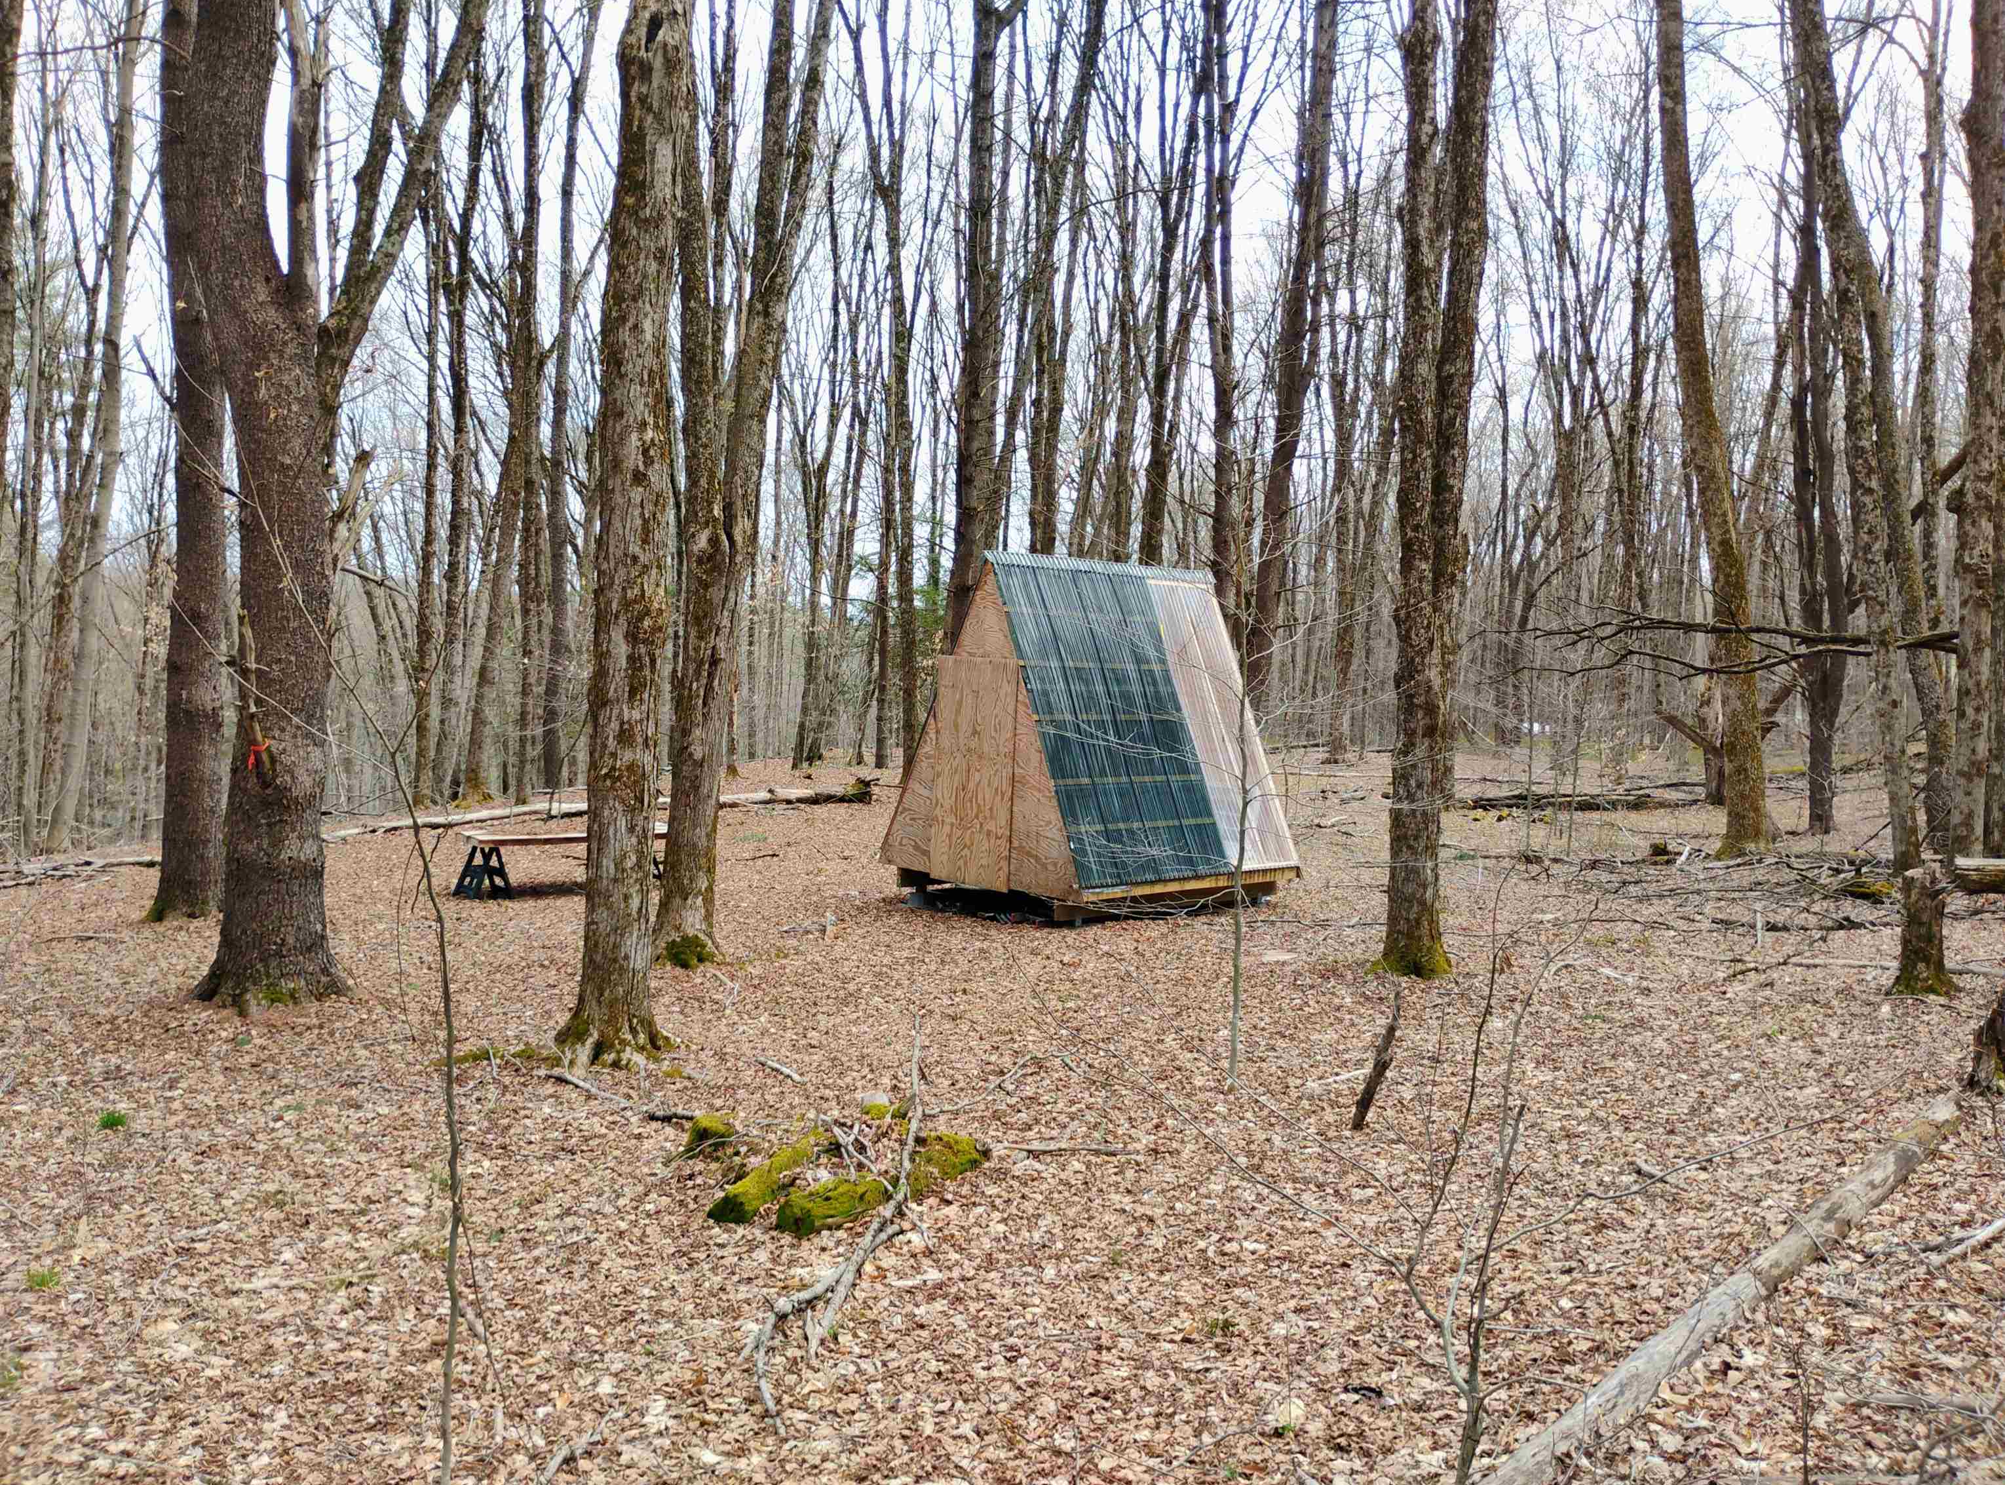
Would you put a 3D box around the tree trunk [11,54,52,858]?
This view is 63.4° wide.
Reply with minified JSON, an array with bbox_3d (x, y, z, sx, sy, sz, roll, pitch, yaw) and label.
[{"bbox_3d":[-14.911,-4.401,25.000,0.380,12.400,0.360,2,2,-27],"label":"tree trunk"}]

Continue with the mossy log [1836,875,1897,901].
[{"bbox_3d":[9.300,1.560,17.500,0.650,0.280,0.360,3,2,28],"label":"mossy log"}]

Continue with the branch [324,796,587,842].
[{"bbox_3d":[-8.938,1.270,27.000,0.300,0.320,5.000,3,6,37],"label":"branch"}]

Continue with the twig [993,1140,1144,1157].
[{"bbox_3d":[0.270,1.650,6.660,0.630,0.055,0.070,2,3,10],"label":"twig"}]

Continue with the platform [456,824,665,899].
[{"bbox_3d":[-4.988,1.423,18.881,2.440,0.670,0.600,1,2,-37],"label":"platform"}]

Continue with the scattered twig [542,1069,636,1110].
[{"bbox_3d":[-2.000,1.640,7.780,0.090,0.080,1.130,-1,4,-37],"label":"scattered twig"}]

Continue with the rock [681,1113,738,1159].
[{"bbox_3d":[-1.295,1.740,7.200,0.240,0.170,0.220,2,2,-10],"label":"rock"}]

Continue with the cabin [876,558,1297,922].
[{"bbox_3d":[1.048,-0.190,17.679,3.430,3.530,3.060,0,3,-42],"label":"cabin"}]

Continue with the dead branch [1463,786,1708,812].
[{"bbox_3d":[11.091,1.106,31.000,4.600,0.420,0.700,2,2,9],"label":"dead branch"}]

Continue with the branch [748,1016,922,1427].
[{"bbox_3d":[-0.480,1.520,6.100,0.450,0.320,4.200,2,3,2],"label":"branch"}]

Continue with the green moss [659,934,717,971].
[{"bbox_3d":[-2.320,1.550,12.000,0.420,0.260,0.360,2,3,0],"label":"green moss"}]

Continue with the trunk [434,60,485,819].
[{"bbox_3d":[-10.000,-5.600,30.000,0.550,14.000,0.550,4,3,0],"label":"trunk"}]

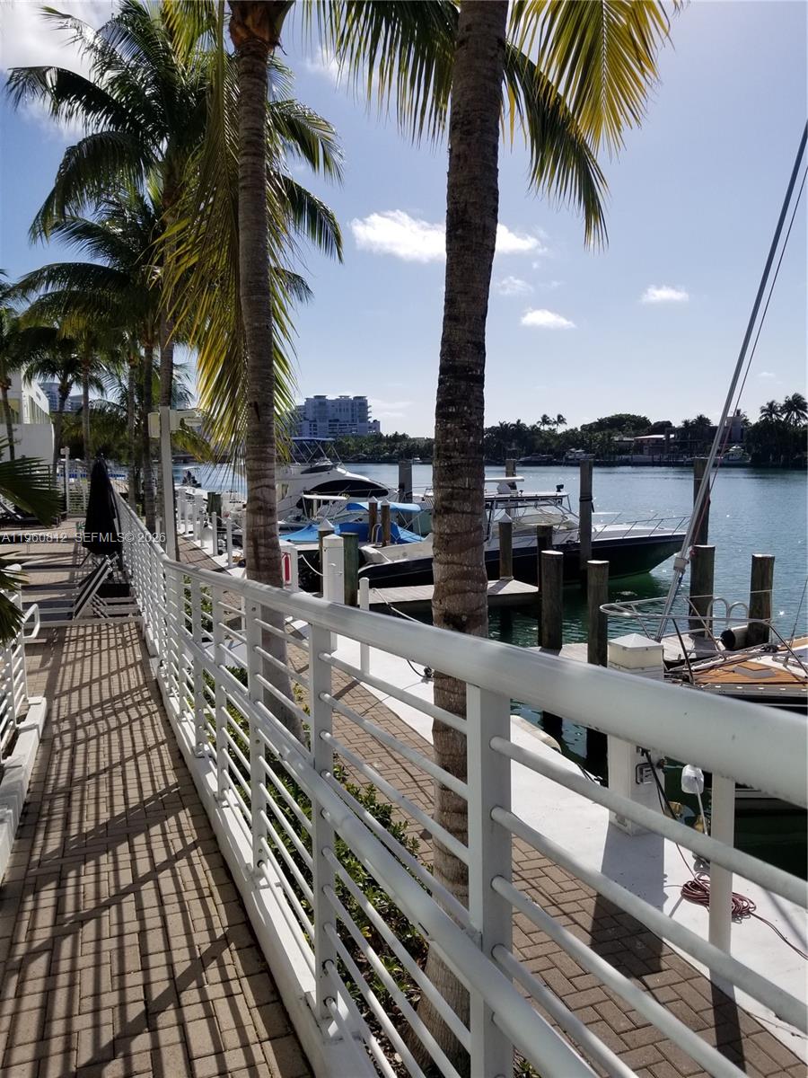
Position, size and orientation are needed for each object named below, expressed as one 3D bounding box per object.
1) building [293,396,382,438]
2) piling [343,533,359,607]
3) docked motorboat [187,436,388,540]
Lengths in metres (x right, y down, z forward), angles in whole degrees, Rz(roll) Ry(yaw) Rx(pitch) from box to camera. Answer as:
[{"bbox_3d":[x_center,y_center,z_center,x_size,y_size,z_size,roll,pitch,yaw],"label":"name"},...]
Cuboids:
[{"bbox_3d":[-40.843,-68.521,500.908,51.000,39.000,26.000,-1,6,-5],"label":"building"},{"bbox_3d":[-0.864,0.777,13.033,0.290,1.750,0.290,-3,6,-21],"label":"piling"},{"bbox_3d":[-4.644,-2.503,36.162,9.600,4.000,3.400,-3,6,-21],"label":"docked motorboat"}]

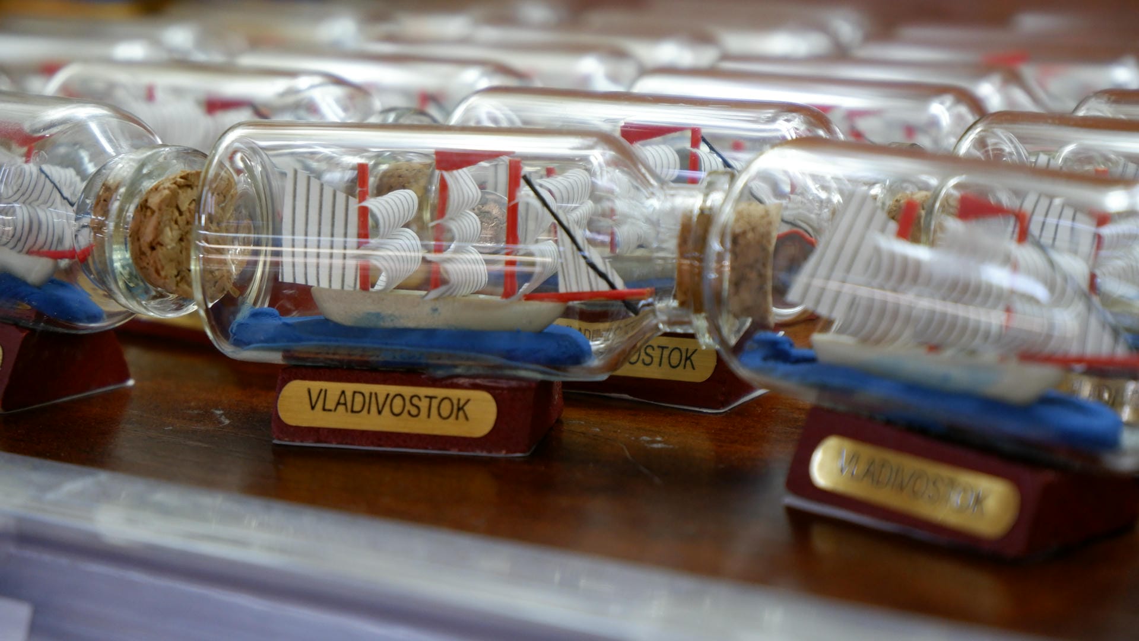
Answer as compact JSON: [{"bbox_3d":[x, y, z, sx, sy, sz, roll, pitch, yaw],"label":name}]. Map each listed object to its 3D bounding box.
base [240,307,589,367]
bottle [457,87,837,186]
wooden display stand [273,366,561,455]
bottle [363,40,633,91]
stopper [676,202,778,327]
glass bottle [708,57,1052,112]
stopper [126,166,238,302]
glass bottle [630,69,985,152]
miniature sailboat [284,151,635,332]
[{"bbox_3d":[-0.030,0.004,0.394,0.068,0.009,0.032,2,13,11],"label":"base"},{"bbox_3d":[0.025,-0.025,0.440,0.099,0.047,0.047,4,13,19],"label":"bottle"},{"bbox_3d":[-0.029,0.015,0.400,0.049,0.014,0.030,2,13,12],"label":"wooden display stand"},{"bbox_3d":[-0.013,-0.052,0.563,0.099,0.047,0.047,2,13,8],"label":"bottle"},{"bbox_3d":[0.030,-0.011,0.378,0.017,0.024,0.024,2,13,11],"label":"stopper"},{"bbox_3d":[0.080,-0.039,0.501,0.099,0.047,0.047,4,13,17],"label":"glass bottle"},{"bbox_3d":[-0.078,-0.017,0.388,0.024,0.024,0.018,-12,17,-43],"label":"stopper"},{"bbox_3d":[0.062,-0.032,0.473,0.099,0.047,0.047,5,14,22],"label":"glass bottle"},{"bbox_3d":[-0.019,-0.015,0.387,0.068,0.034,0.018,2,13,11],"label":"miniature sailboat"}]

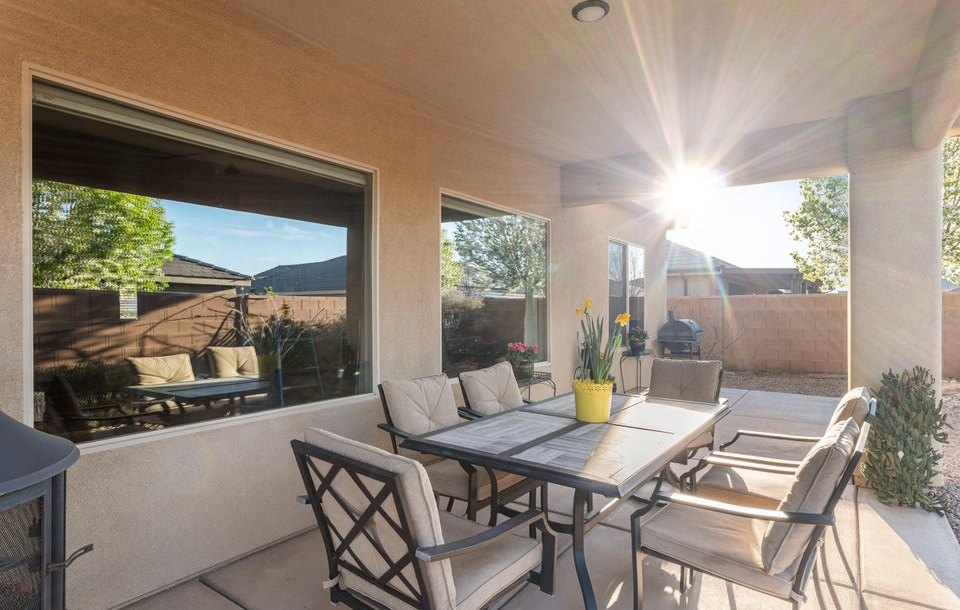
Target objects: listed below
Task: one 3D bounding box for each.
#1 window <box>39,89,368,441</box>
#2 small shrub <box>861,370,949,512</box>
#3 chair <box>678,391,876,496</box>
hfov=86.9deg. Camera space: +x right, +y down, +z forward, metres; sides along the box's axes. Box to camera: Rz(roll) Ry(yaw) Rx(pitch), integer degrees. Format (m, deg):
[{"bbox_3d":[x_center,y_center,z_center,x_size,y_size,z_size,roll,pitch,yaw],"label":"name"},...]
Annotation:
[{"bbox_3d":[-1.211,-0.146,2.615,0.090,1.450,1.730,0,0,36],"label":"window"},{"bbox_3d":[2.792,0.857,3.332,0.420,0.880,0.420,0,0,36],"label":"small shrub"},{"bbox_3d":[1.396,0.825,2.362,0.700,0.935,0.580,0,0,36],"label":"chair"}]

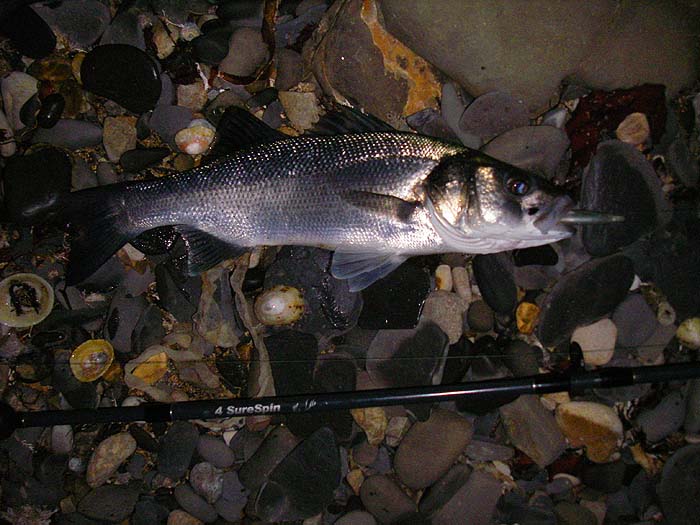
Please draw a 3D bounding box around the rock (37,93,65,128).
[{"bbox_3d":[-0.287,-0.145,0.736,0.022,0.014,0.036,23,81,4],"label":"rock"}]

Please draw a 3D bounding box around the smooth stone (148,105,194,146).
[{"bbox_3d":[-0.172,-0.131,0.733,0.044,0.021,0.043,24,81,4],"label":"smooth stone"}]

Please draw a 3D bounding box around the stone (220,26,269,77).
[{"bbox_3d":[-0.105,-0.208,0.758,0.044,0.023,0.053,36,77,9],"label":"stone"}]

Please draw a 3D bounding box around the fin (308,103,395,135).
[{"bbox_3d":[0.004,-0.124,0.685,0.073,0.010,0.029,10,81,2],"label":"fin"}]

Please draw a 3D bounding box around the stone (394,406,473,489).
[{"bbox_3d":[0.071,0.160,0.682,0.046,0.019,0.081,44,83,7],"label":"stone"}]

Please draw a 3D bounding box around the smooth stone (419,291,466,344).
[{"bbox_3d":[0.084,0.049,0.701,0.040,0.020,0.051,10,80,2],"label":"smooth stone"}]

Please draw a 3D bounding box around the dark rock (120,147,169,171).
[{"bbox_3d":[-0.194,-0.098,0.731,0.046,0.017,0.023,-8,75,-2],"label":"dark rock"}]

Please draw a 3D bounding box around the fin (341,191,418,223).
[{"bbox_3d":[0.024,-0.047,0.640,0.065,0.010,0.019,10,81,2],"label":"fin"}]

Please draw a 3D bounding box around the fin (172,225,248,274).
[{"bbox_3d":[-0.125,-0.010,0.684,0.067,0.010,0.038,16,75,4],"label":"fin"}]

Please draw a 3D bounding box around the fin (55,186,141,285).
[{"bbox_3d":[-0.221,-0.025,0.676,0.071,0.016,0.085,-8,81,-1],"label":"fin"}]

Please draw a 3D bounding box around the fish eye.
[{"bbox_3d":[0.148,-0.067,0.677,0.020,0.010,0.019,8,75,2],"label":"fish eye"}]

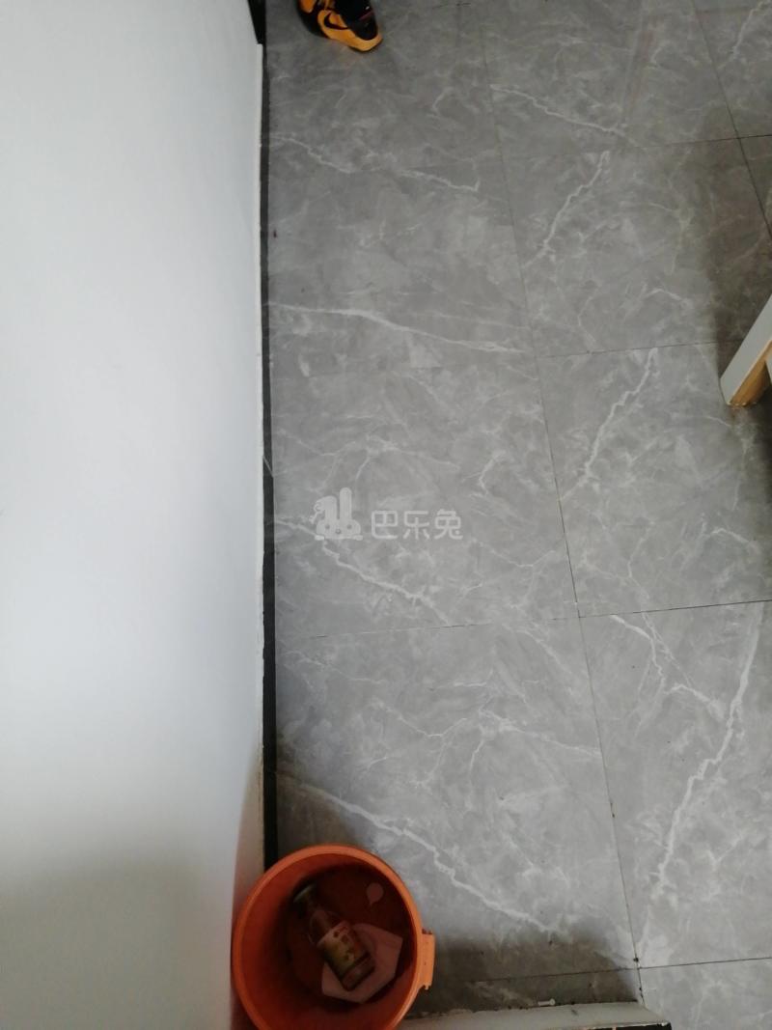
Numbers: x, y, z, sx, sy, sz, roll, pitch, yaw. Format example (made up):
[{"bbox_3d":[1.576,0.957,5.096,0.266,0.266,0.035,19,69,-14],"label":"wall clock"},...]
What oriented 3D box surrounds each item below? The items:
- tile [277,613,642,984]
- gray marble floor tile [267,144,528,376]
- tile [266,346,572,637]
[{"bbox_3d":[0.099,0.500,1.405,0.600,0.010,0.600,-5,67,1],"label":"tile"},{"bbox_3d":[0.019,-0.604,1.868,0.600,0.010,0.600,-5,67,1],"label":"gray marble floor tile"},{"bbox_3d":[0.058,-0.052,1.634,0.600,0.010,0.600,-4,68,1],"label":"tile"}]

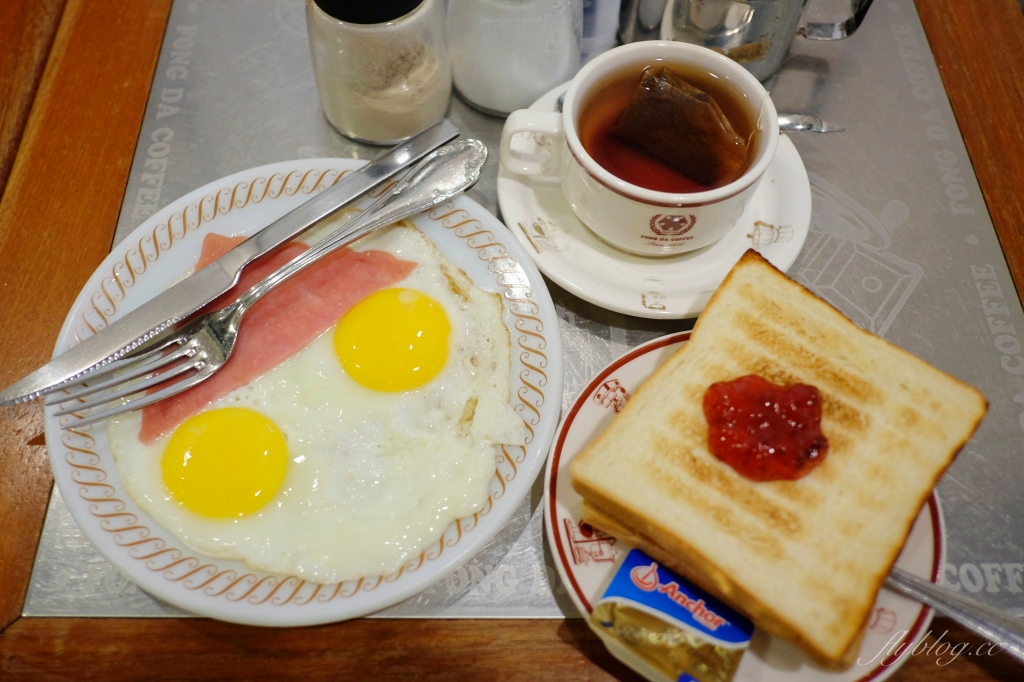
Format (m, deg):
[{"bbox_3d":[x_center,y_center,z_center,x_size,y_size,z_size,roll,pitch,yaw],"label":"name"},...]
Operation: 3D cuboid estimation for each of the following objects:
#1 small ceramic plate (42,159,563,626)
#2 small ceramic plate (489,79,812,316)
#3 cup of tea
[{"bbox_3d":[-0.082,0.011,0.325,0.208,0.020,0.208,0,64,0],"label":"small ceramic plate"},{"bbox_3d":[0.067,-0.070,0.365,0.144,0.020,0.144,0,64,0],"label":"small ceramic plate"},{"bbox_3d":[0.053,-0.081,0.343,0.115,0.054,0.088,0,64,0],"label":"cup of tea"}]

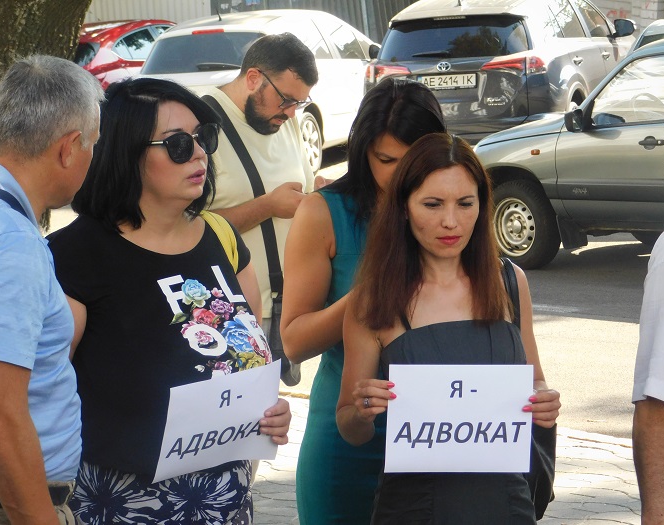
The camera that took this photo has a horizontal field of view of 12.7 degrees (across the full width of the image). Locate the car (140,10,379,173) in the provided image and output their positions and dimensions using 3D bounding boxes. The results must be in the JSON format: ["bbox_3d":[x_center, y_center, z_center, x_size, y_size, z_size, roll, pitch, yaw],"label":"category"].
[{"bbox_3d":[-0.540,-1.808,31.778,1.800,1.600,4.400,-2,6,19],"label":"car"}]

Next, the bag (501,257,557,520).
[{"bbox_3d":[0.386,0.257,6.100,0.130,0.520,0.270,-2,6,-12],"label":"bag"}]

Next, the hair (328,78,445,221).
[{"bbox_3d":[0.125,-0.245,6.500,0.250,0.310,0.250,-6,6,-15],"label":"hair"}]

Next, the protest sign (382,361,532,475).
[{"bbox_3d":[0.249,0.305,5.830,0.299,0.211,0.008,1,4,-17],"label":"protest sign"}]

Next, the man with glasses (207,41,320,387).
[{"bbox_3d":[-0.149,0.322,7.645,0.500,1.820,0.550,1,8,40],"label":"man with glasses"}]

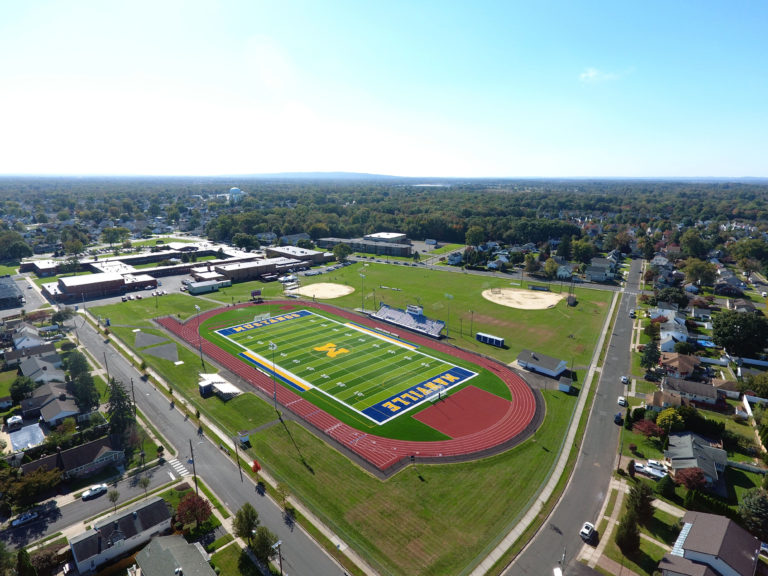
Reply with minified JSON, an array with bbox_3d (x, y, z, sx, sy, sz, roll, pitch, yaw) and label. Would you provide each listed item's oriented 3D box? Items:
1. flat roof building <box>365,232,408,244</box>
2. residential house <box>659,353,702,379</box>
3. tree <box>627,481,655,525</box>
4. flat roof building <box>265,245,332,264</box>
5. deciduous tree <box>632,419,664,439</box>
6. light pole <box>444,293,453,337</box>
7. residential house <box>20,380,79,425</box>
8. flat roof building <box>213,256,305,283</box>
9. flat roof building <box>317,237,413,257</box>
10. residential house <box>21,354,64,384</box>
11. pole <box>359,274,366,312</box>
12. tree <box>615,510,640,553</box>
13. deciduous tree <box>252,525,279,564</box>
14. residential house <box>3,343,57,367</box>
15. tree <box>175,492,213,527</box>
[{"bbox_3d":[1.750,-47.120,454.080,29.000,13.000,34.500,8,16,29],"label":"flat roof building"},{"bbox_3d":[112.980,28.480,168.640,12.600,5.500,14.500,9,16,31],"label":"residential house"},{"bbox_3d":[54.830,45.640,94.720,5.300,8.200,5.300,1,14,0],"label":"tree"},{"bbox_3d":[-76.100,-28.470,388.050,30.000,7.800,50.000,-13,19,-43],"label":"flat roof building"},{"bbox_3d":[74.804,39.401,125.289,7.900,4.500,7.900,0,14,0],"label":"deciduous tree"},{"bbox_3d":[28.185,13.133,192.986,1.000,22.000,3.600,-13,19,-43],"label":"light pole"},{"bbox_3d":[-101.960,35.430,135.640,13.000,5.300,23.000,-13,19,-43],"label":"residential house"},{"bbox_3d":[-90.730,-14.020,328.650,61.000,8.200,24.000,-13,19,-43],"label":"flat roof building"},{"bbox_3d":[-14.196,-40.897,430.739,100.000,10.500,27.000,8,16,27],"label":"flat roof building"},{"bbox_3d":[-122.410,29.520,159.320,10.800,5.600,16.600,-13,19,-43],"label":"residential house"},{"bbox_3d":[-11.110,2.770,237.130,1.000,21.000,3.600,-13,19,-42],"label":"pole"},{"bbox_3d":[48.765,47.102,87.766,4.500,7.600,4.500,0,14,0],"label":"tree"},{"bbox_3d":[-21.820,48.060,82.060,4.300,8.200,4.300,1,14,0],"label":"deciduous tree"},{"bbox_3d":[-138.131,25.859,173.915,15.200,5.000,8.500,-13,19,-41],"label":"residential house"},{"bbox_3d":[-38.831,46.004,91.416,6.700,7.100,6.700,0,14,0],"label":"tree"}]

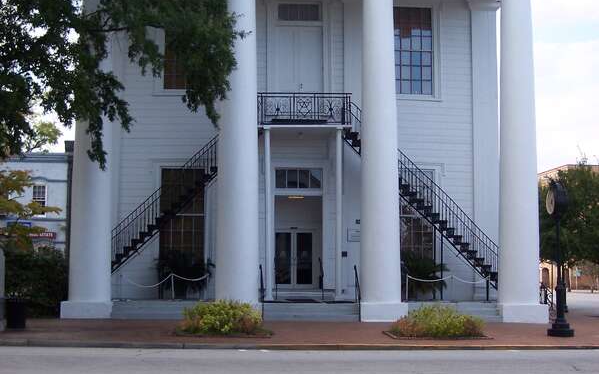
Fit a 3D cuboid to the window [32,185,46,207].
[{"bbox_3d":[-15.362,0.818,52.000,0.880,2.000,0.150,1,-5,-4],"label":"window"}]

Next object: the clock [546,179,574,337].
[{"bbox_3d":[6.132,1.645,20.642,0.500,3.634,0.700,1,-5,-4],"label":"clock"}]

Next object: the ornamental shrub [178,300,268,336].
[{"bbox_3d":[-1.727,2.922,19.811,2.067,0.768,1.722,1,-6,-5],"label":"ornamental shrub"}]

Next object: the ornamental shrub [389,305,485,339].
[{"bbox_3d":[3.089,3.021,19.798,2.100,0.650,1.500,1,-5,-4],"label":"ornamental shrub"}]

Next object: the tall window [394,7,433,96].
[{"bbox_3d":[3.816,-4.624,29.884,1.476,3.051,0.157,1,-6,-5],"label":"tall window"}]

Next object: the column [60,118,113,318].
[{"bbox_3d":[-5.483,-1.371,23.459,1.260,9.630,1.260,1,-5,-4],"label":"column"}]

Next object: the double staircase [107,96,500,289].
[{"bbox_3d":[0.157,0.362,28.074,13.878,6.348,1.772,1,-6,-5],"label":"double staircase"}]

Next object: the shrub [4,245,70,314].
[{"bbox_3d":[-7.250,2.567,24.707,2.000,1.970,1.700,1,-5,-4],"label":"shrub"}]

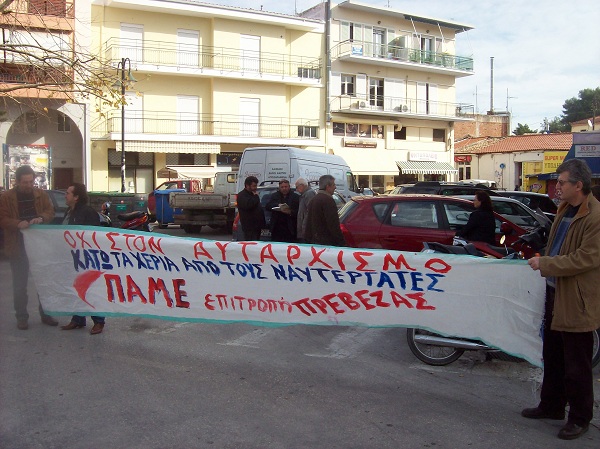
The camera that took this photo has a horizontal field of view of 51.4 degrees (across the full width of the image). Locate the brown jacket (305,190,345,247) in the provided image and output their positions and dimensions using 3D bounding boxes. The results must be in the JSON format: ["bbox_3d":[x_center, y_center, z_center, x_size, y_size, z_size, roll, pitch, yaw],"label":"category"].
[{"bbox_3d":[0.314,-0.042,8.166,0.380,0.820,0.520,-2,5,-30],"label":"brown jacket"}]

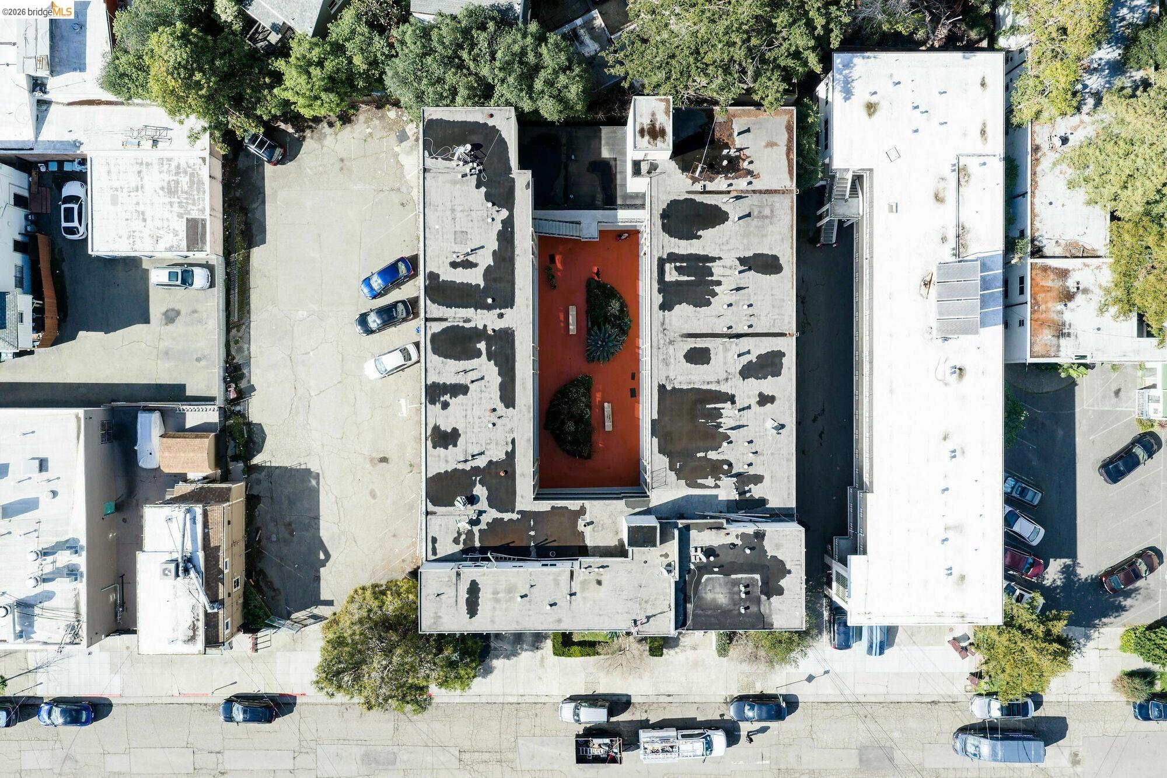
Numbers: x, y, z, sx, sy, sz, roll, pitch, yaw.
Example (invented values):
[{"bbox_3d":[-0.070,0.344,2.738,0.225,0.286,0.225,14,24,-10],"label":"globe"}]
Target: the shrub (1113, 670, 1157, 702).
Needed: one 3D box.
[{"bbox_3d":[45.850,24.800,75.850,3.000,1.400,2.500,0,90,0],"label":"shrub"}]

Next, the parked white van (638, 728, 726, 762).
[{"bbox_3d":[8.250,29.307,75.026,7.100,2.300,2.350,-1,90,0],"label":"parked white van"}]

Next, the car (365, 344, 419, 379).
[{"bbox_3d":[-15.950,-2.246,75.262,4.720,1.450,1.810,-23,90,0],"label":"car"}]

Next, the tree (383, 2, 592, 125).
[{"bbox_3d":[-7.450,-25.050,70.500,15.900,12.000,8.300,0,90,0],"label":"tree"}]

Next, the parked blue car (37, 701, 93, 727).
[{"bbox_3d":[-43.300,27.280,75.770,4.600,1.480,1.790,0,90,0],"label":"parked blue car"}]

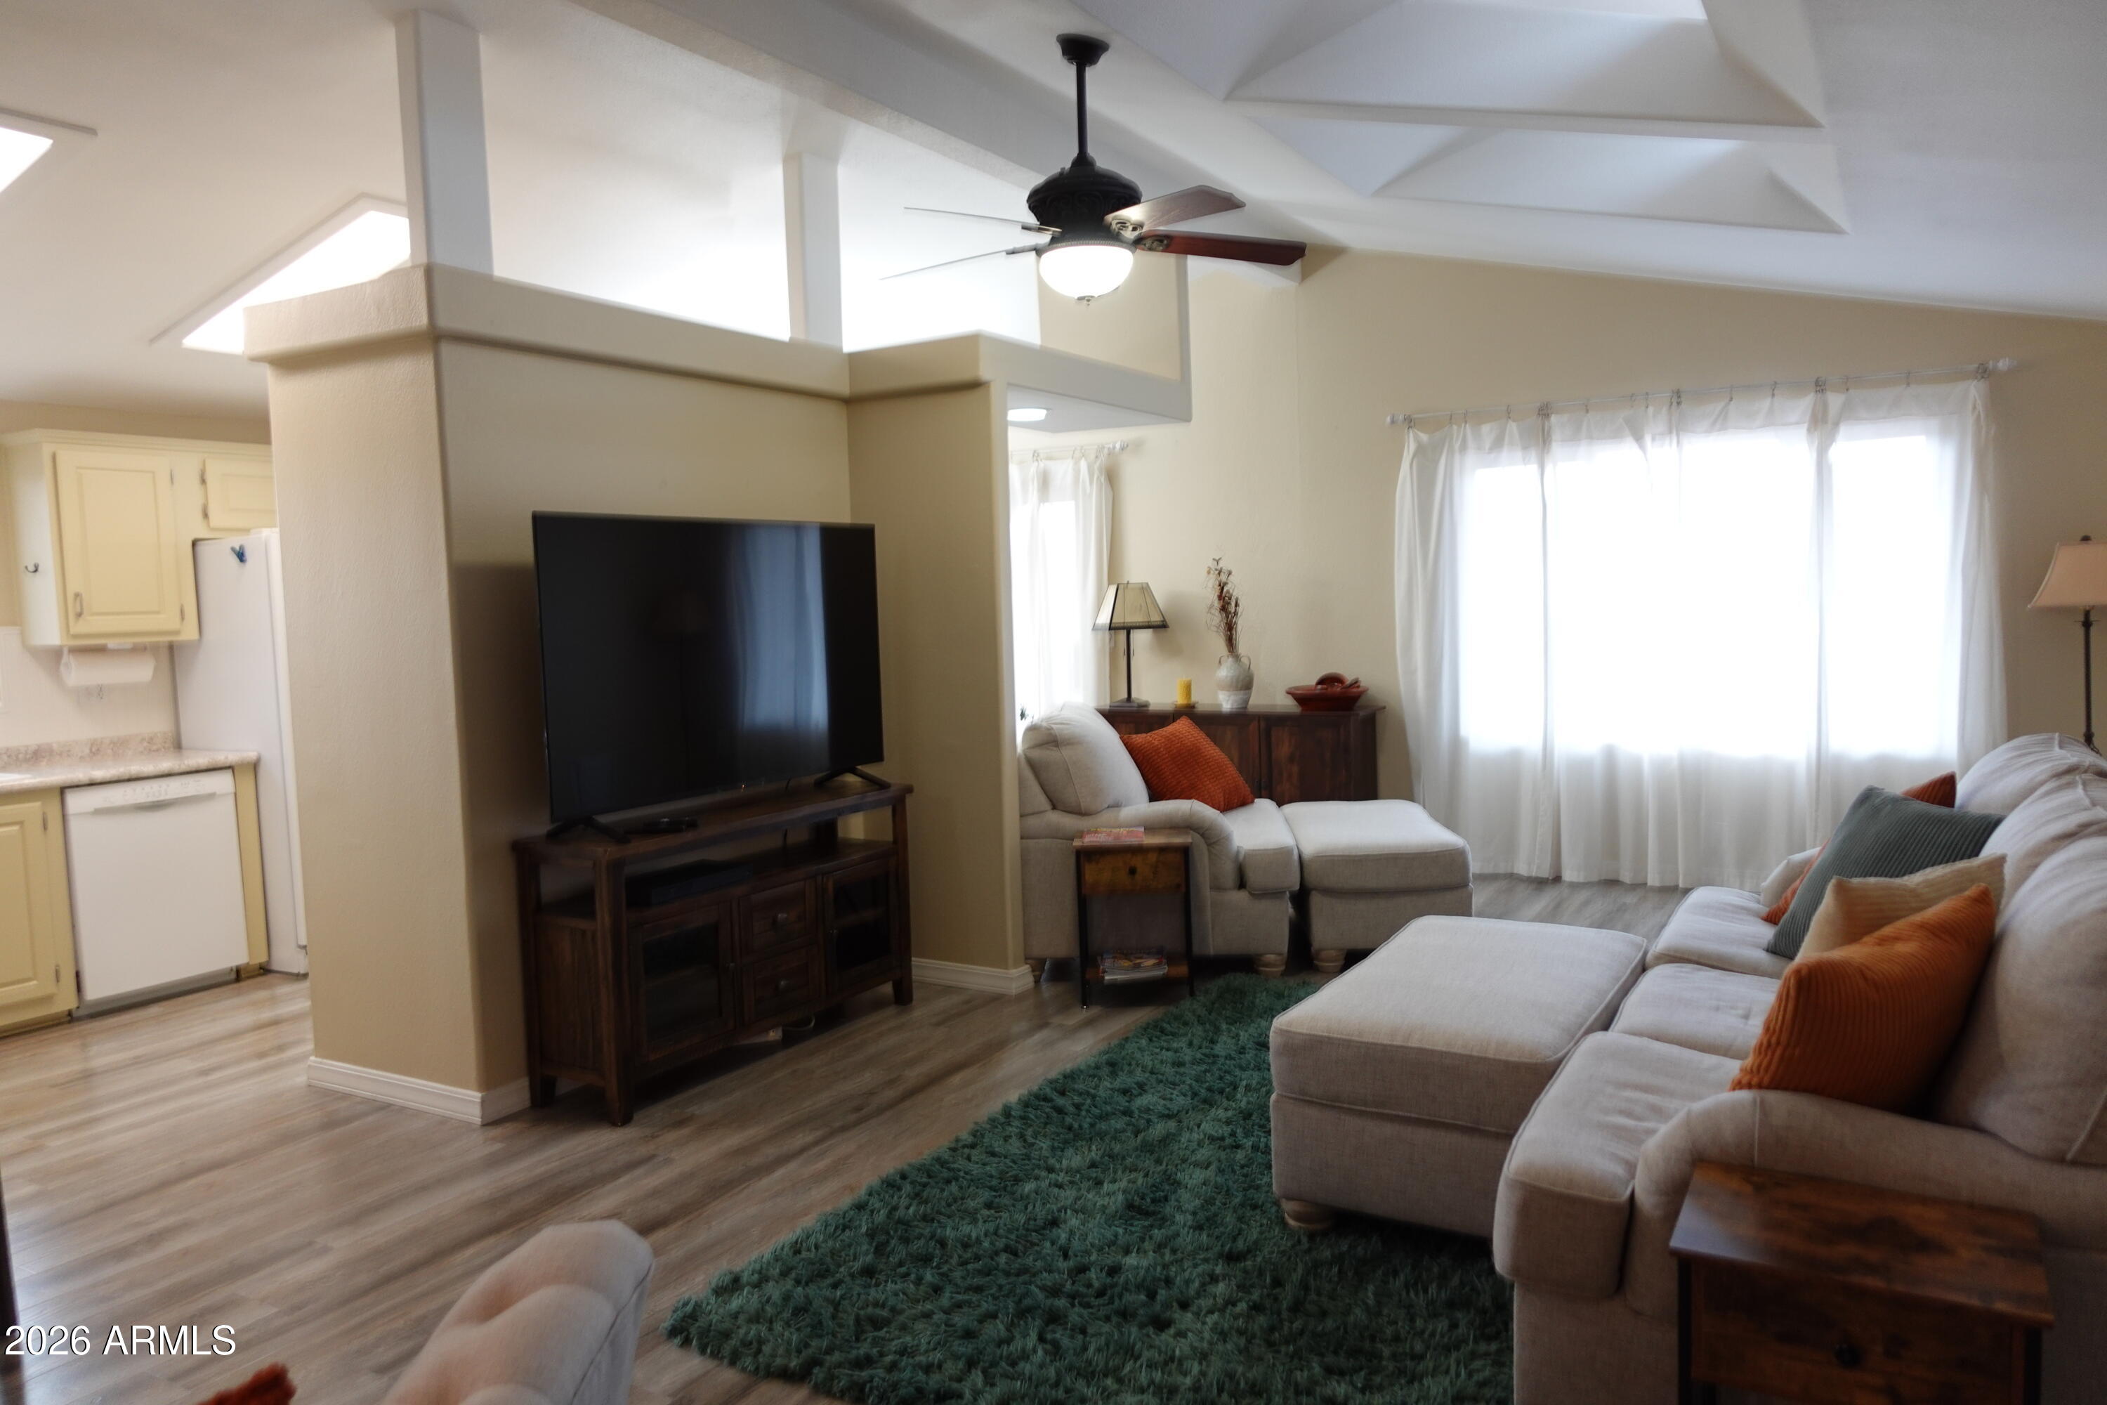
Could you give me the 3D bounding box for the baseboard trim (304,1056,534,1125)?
[{"bbox_3d":[-1.893,1.131,4.176,0.792,0.090,0.203,1,5,31],"label":"baseboard trim"}]

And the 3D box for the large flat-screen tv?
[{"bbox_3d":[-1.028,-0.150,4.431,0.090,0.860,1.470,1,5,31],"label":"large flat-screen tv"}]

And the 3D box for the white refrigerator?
[{"bbox_3d":[-3.060,0.183,6.055,0.798,1.767,0.890,1,5,31],"label":"white refrigerator"}]

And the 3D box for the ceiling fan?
[{"bbox_3d":[0.088,-1.542,4.098,1.330,0.758,1.290,-1,4,6],"label":"ceiling fan"}]

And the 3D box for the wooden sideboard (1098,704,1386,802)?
[{"bbox_3d":[0.933,0.441,7.399,1.580,0.820,0.440,1,5,31],"label":"wooden sideboard"}]

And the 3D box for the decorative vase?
[{"bbox_3d":[0.940,-0.110,7.255,0.195,0.300,0.195,-2,4,0],"label":"decorative vase"}]

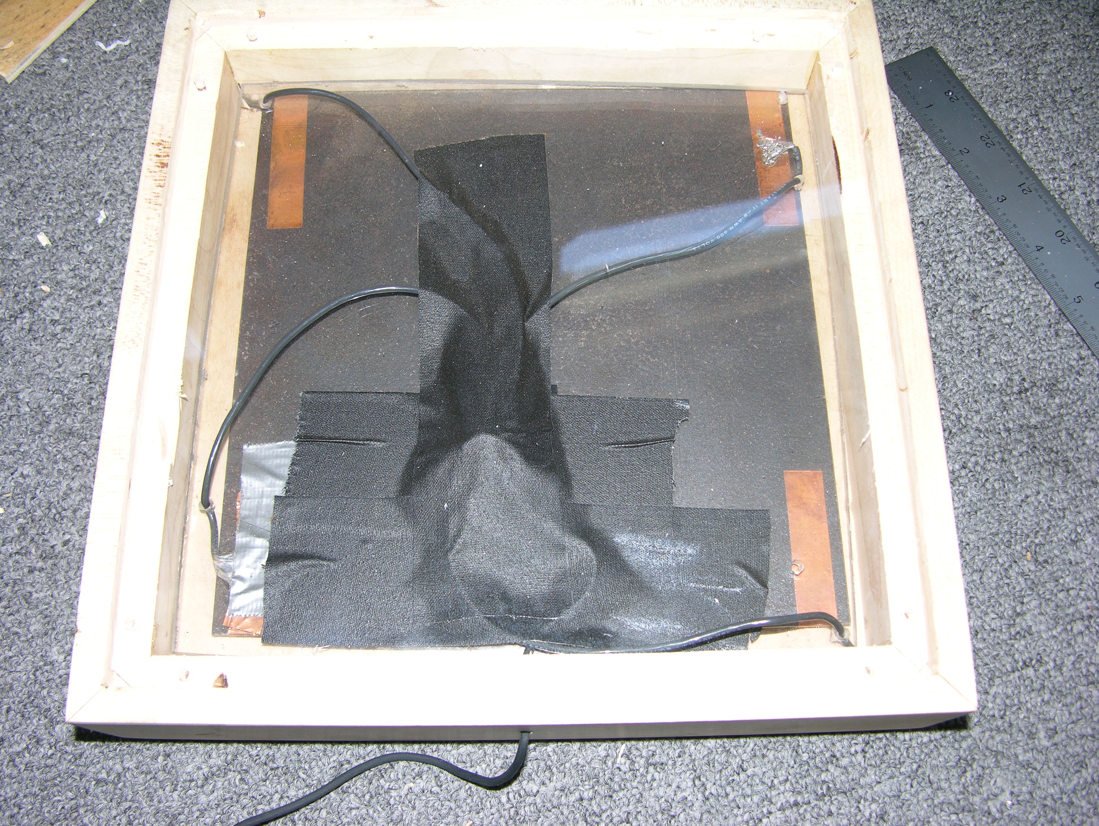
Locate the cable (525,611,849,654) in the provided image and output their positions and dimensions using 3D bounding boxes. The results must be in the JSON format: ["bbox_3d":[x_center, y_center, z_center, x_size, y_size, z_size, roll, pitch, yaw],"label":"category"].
[{"bbox_3d":[0.044,0.070,0.357,0.104,0.010,0.014,0,68,-1],"label":"cable"}]

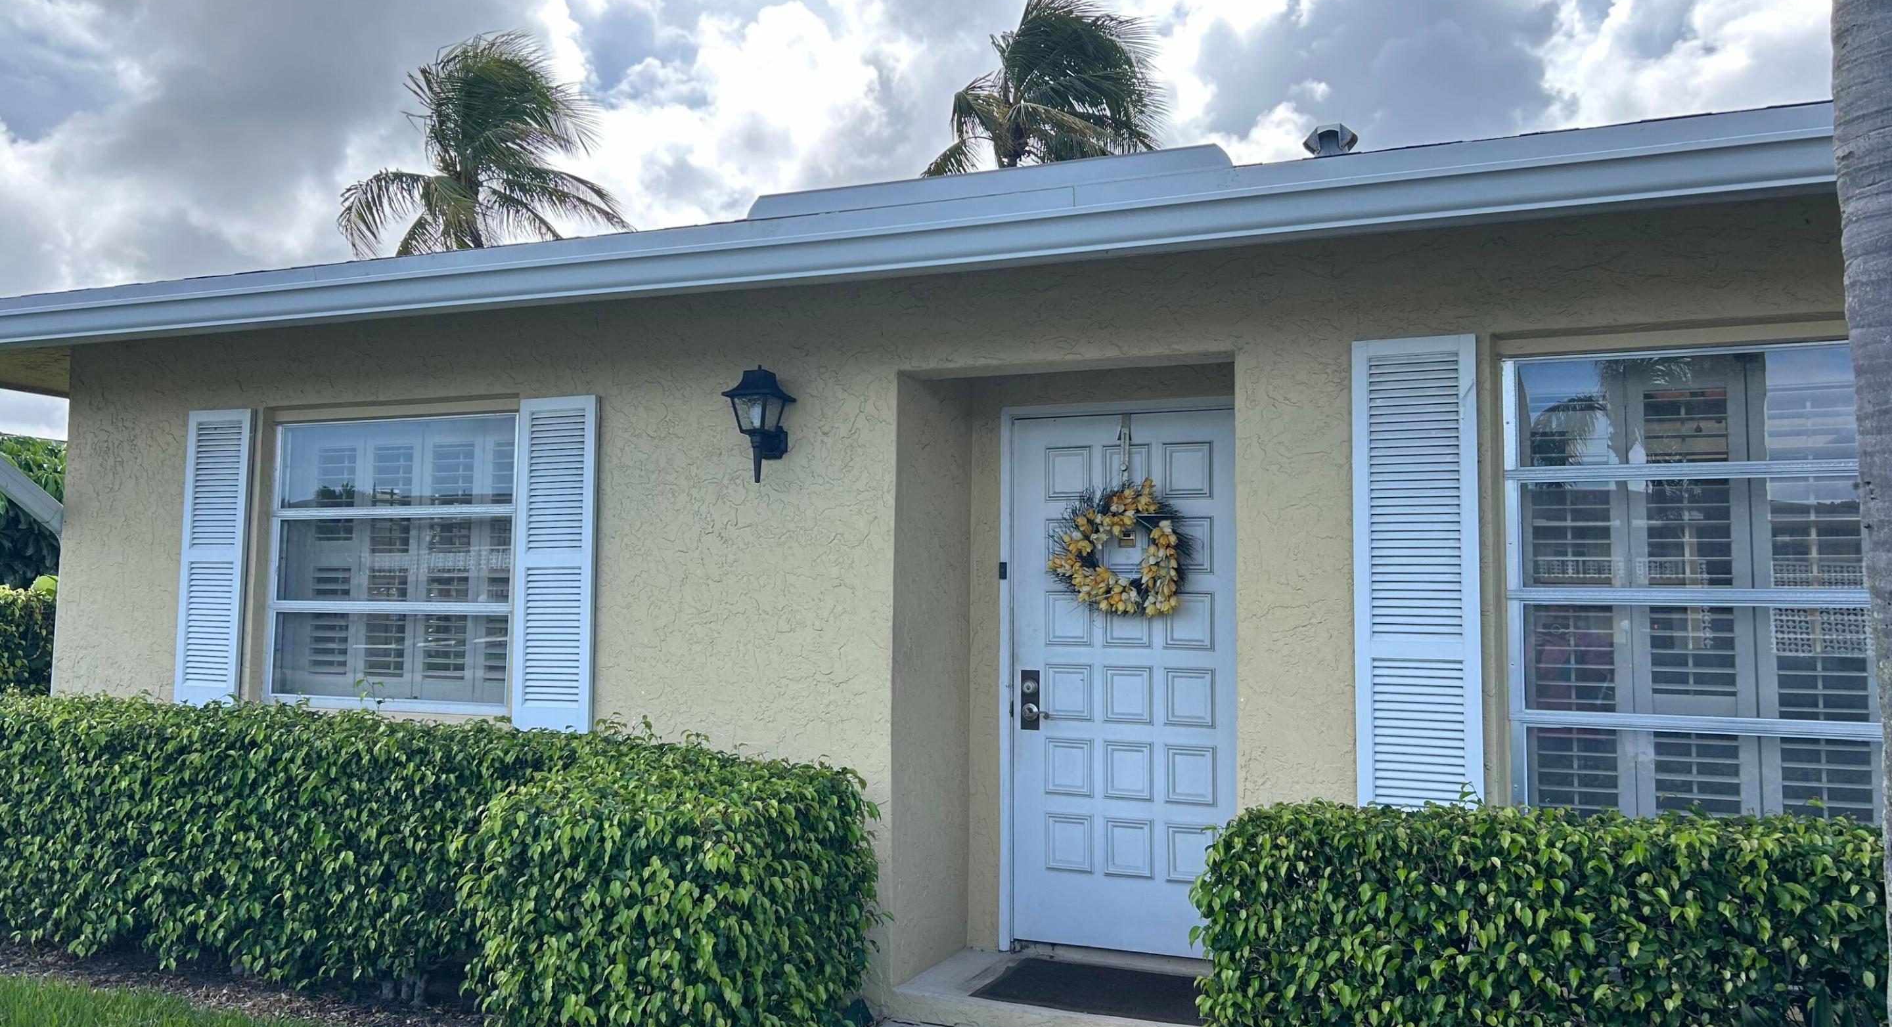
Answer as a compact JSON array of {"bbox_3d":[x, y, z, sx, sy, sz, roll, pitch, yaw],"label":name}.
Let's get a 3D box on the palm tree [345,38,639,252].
[{"bbox_3d":[-7.832,-2.540,23.767,4.700,10.829,4.700,2,-4,-18],"label":"palm tree"}]

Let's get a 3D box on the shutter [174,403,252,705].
[{"bbox_3d":[-3.197,0.209,6.203,0.365,1.330,0.035,-1,-4,22],"label":"shutter"}]

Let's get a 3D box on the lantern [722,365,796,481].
[{"bbox_3d":[-0.663,-0.317,5.094,0.200,0.420,0.230,-1,-4,22],"label":"lantern"}]

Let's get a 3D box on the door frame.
[{"bbox_3d":[0.688,0.635,5.376,0.922,2.020,0.050,-1,-4,22],"label":"door frame"}]

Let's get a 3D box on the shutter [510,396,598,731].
[{"bbox_3d":[-1.526,0.209,5.518,0.355,1.322,0.035,-1,-4,22],"label":"shutter"}]

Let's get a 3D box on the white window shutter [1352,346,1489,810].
[{"bbox_3d":[1.427,0.239,4.307,0.357,1.550,0.035,-1,-4,22],"label":"white window shutter"}]

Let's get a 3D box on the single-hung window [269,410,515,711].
[{"bbox_3d":[-2.324,0.206,5.940,1.290,1.202,0.080,-1,-4,22],"label":"single-hung window"}]

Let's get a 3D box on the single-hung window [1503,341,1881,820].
[{"bbox_3d":[2.289,0.247,4.048,1.290,1.456,0.080,-1,-4,22],"label":"single-hung window"}]

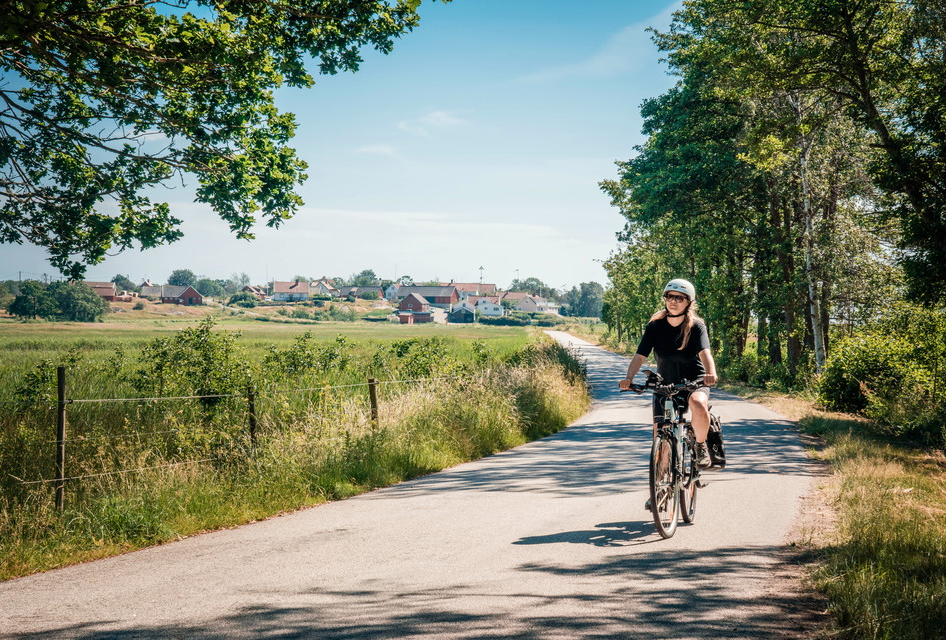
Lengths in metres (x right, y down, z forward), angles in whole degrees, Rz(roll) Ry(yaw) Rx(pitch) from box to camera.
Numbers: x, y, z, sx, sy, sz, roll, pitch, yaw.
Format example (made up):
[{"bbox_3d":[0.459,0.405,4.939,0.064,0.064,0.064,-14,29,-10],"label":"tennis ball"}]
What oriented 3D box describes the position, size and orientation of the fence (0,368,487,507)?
[{"bbox_3d":[-1.760,1.060,17.400,0.100,1.120,11.500,0,-1,17],"label":"fence"}]

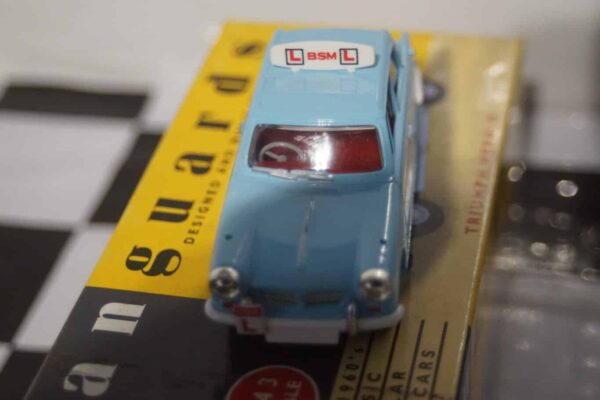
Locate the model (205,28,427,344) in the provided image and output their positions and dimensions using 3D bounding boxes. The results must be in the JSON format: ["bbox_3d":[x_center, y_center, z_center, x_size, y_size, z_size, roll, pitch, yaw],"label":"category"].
[{"bbox_3d":[0.004,-0.011,0.297,0.035,0.035,0.090,1,36,6],"label":"model"}]

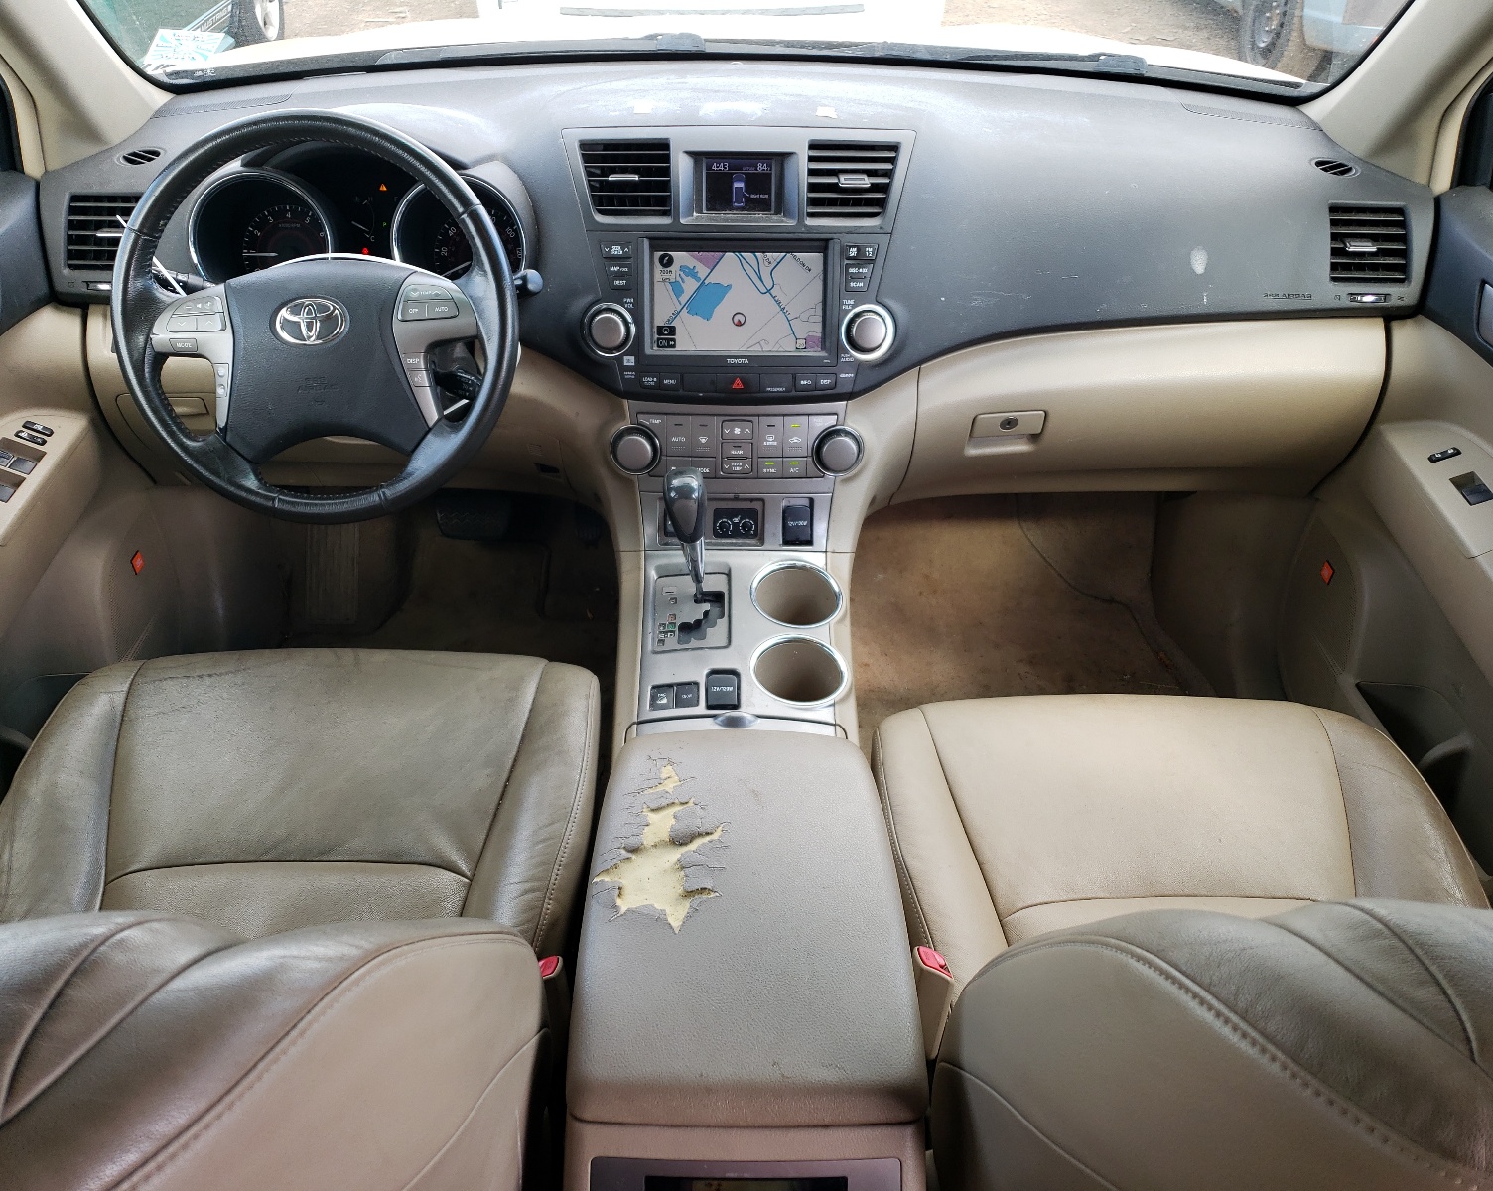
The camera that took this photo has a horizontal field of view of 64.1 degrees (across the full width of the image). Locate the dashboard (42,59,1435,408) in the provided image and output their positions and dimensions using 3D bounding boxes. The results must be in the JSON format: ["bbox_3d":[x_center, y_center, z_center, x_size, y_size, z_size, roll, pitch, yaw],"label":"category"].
[{"bbox_3d":[-0.008,-0.422,1.333,1.480,0.330,0.500,0,31,0],"label":"dashboard"}]

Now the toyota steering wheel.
[{"bbox_3d":[-0.404,-0.260,1.113,0.385,0.385,0.090,0,0,0],"label":"toyota steering wheel"}]

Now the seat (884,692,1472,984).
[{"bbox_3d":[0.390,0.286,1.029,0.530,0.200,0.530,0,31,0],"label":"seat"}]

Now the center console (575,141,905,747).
[{"bbox_3d":[-0.005,-0.173,1.162,0.350,0.460,0.520,0,31,0],"label":"center console"}]

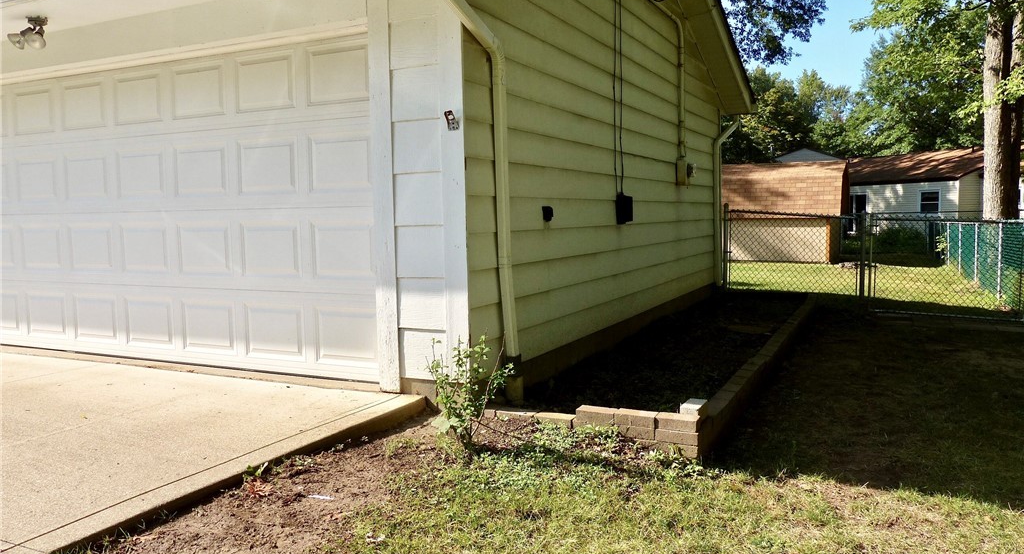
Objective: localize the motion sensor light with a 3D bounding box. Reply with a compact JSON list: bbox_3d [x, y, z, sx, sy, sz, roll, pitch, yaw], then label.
[{"bbox_3d":[-3.246,-1.641,4.963,0.240,0.190,0.190,2,5,27],"label":"motion sensor light"}]

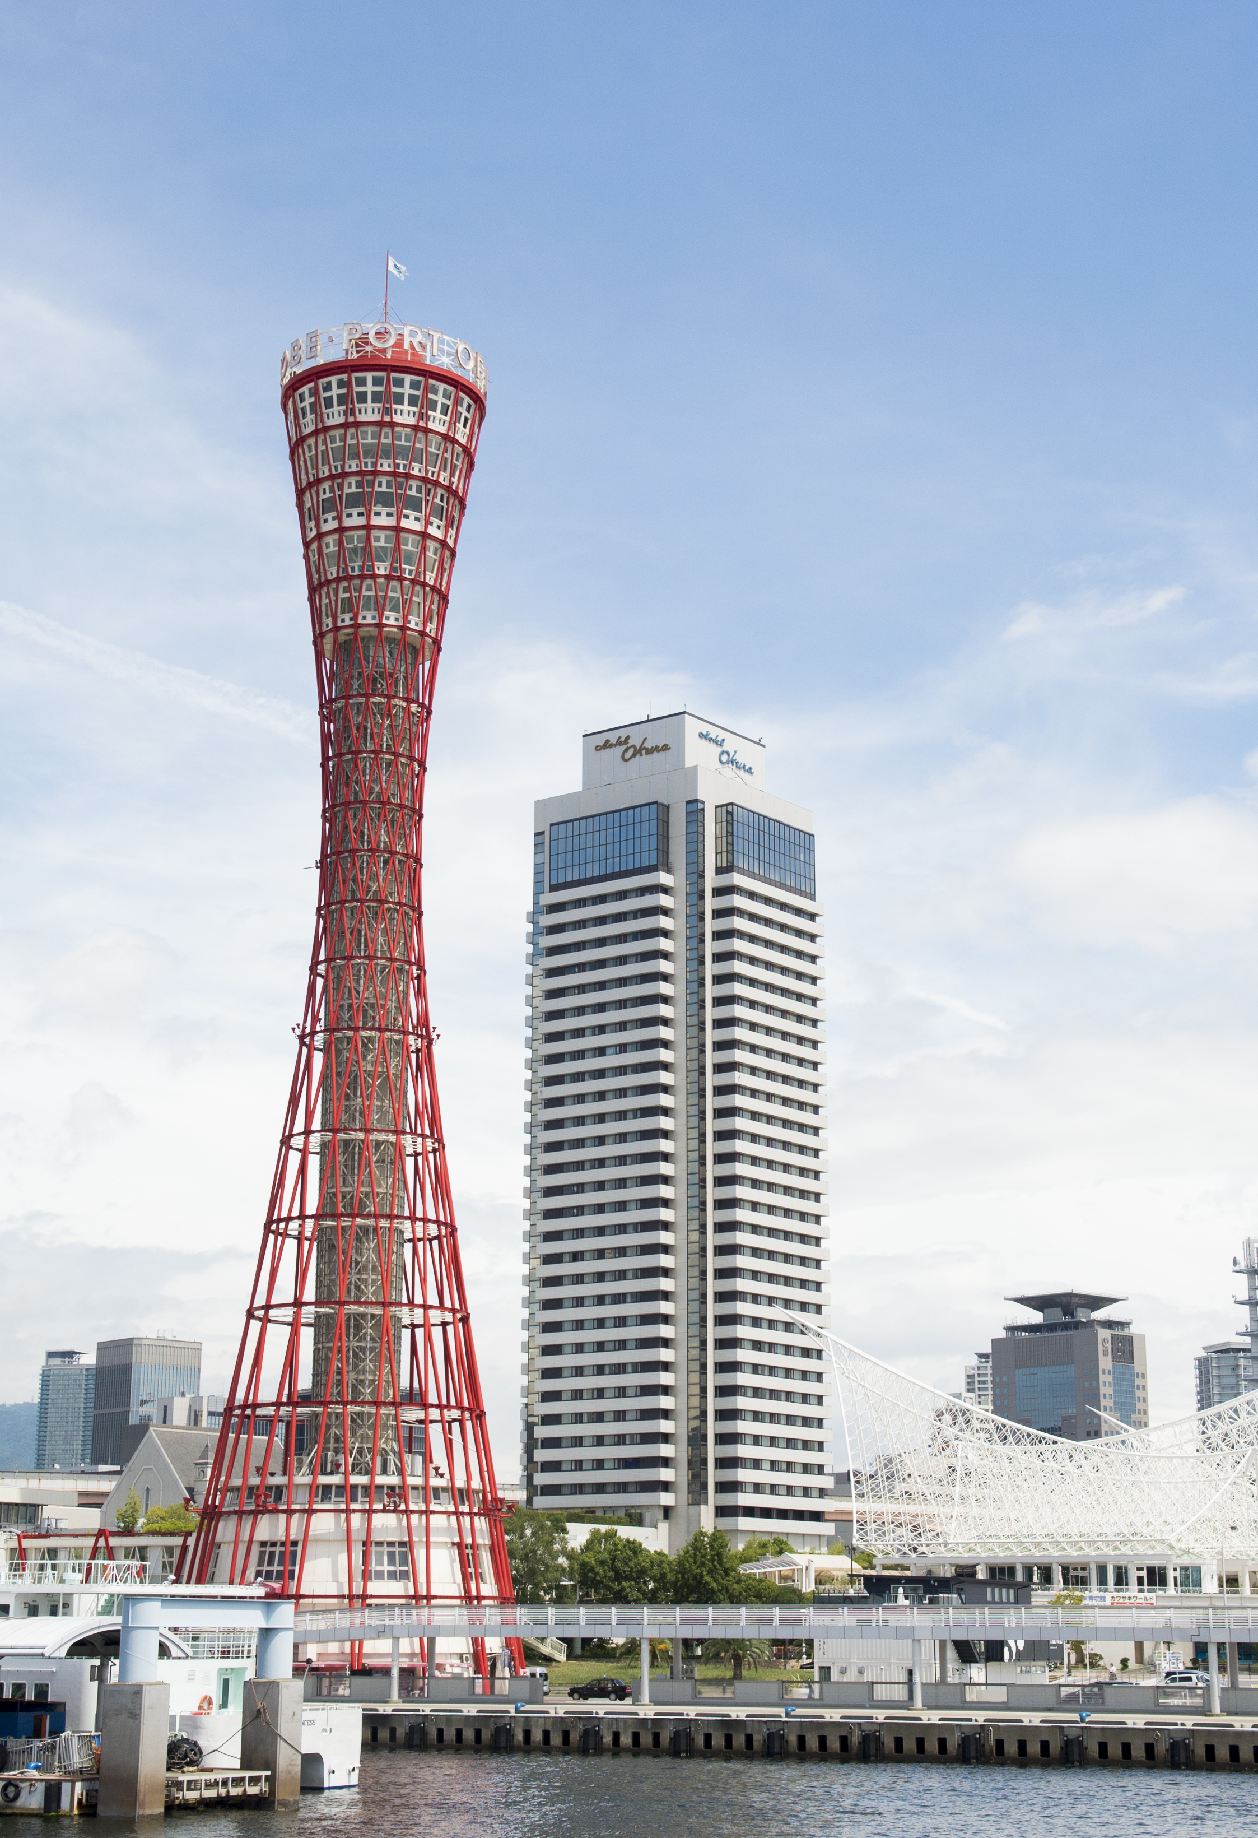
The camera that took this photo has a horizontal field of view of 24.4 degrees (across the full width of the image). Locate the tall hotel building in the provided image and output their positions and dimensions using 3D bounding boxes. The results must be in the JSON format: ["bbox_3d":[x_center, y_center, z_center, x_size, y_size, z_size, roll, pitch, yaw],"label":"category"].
[{"bbox_3d":[6.940,39.170,428.940,33.000,138.000,33.000,-10,-17,36],"label":"tall hotel building"}]

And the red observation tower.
[{"bbox_3d":[-18.810,4.390,210.140,25.000,101.000,25.000,1,-14,-5],"label":"red observation tower"}]

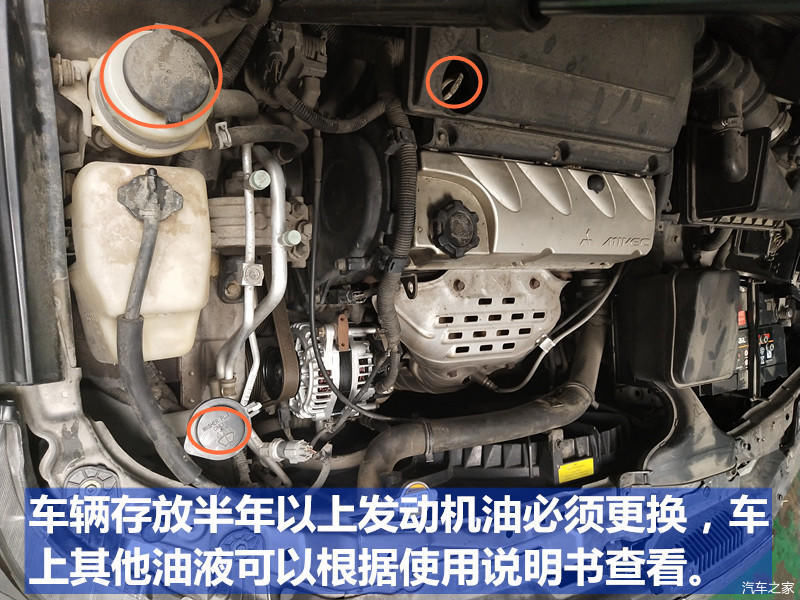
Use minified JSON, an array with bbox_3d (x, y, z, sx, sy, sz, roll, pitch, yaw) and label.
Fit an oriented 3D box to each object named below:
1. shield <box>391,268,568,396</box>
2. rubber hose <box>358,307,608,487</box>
[{"bbox_3d":[0.088,0.046,0.905,0.257,0.158,0.152,-2,87,-36],"label":"shield"},{"bbox_3d":[0.147,0.125,0.949,0.389,0.131,0.212,-2,87,-36],"label":"rubber hose"}]

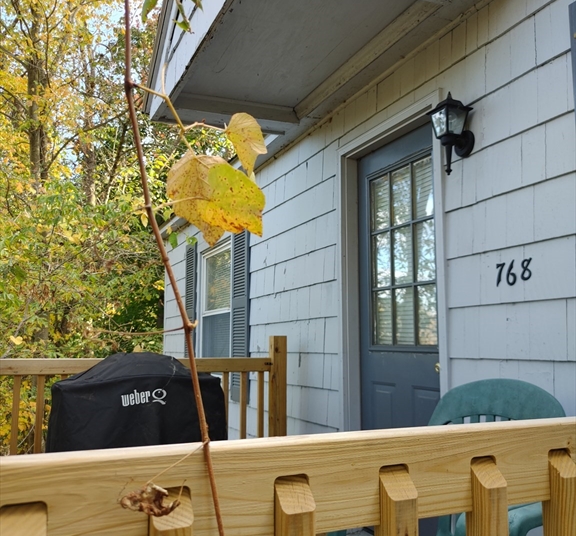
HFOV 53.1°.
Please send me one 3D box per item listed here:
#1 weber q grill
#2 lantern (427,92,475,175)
[{"bbox_3d":[-0.736,0.889,2.739,0.780,0.960,0.540,4,-9,-26],"label":"weber q grill"},{"bbox_3d":[0.679,-0.559,2.397,0.155,0.364,0.136,4,-9,-26],"label":"lantern"}]

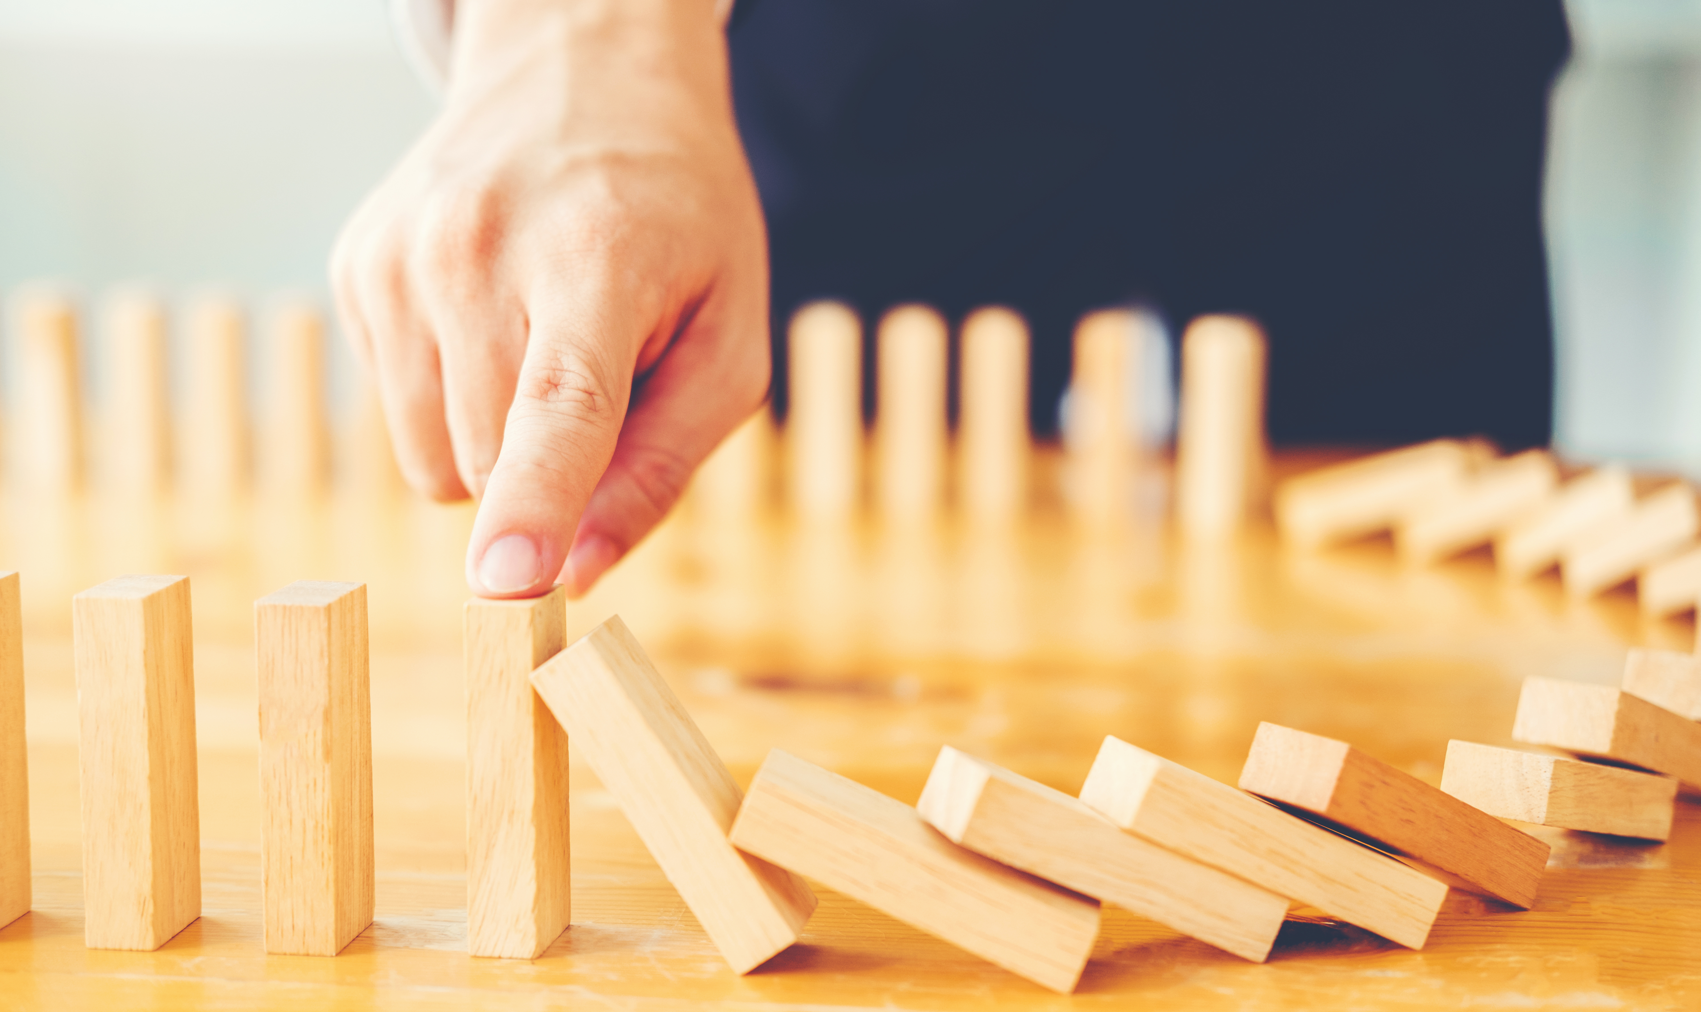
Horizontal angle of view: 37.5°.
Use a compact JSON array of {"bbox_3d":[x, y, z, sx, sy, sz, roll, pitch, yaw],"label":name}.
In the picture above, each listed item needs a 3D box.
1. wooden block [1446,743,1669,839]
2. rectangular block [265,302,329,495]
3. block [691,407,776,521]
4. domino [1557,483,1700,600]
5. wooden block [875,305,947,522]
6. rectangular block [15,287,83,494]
[{"bbox_3d":[0.166,0.067,0.584,0.025,0.015,0.075,8,-4,39],"label":"wooden block"},{"bbox_3d":[-0.231,-0.041,1.044,0.015,0.075,0.025,1,10,4],"label":"rectangular block"},{"bbox_3d":[-0.050,-0.038,1.037,0.015,0.075,0.025,1,10,3],"label":"block"},{"bbox_3d":[0.273,0.014,0.845,0.025,0.015,0.075,-2,-18,-15],"label":"domino"},{"bbox_3d":[0.025,-0.035,1.028,0.015,0.075,0.025,1,10,2],"label":"wooden block"},{"bbox_3d":[-0.335,-0.044,1.052,0.015,0.075,0.025,1,10,4],"label":"rectangular block"}]

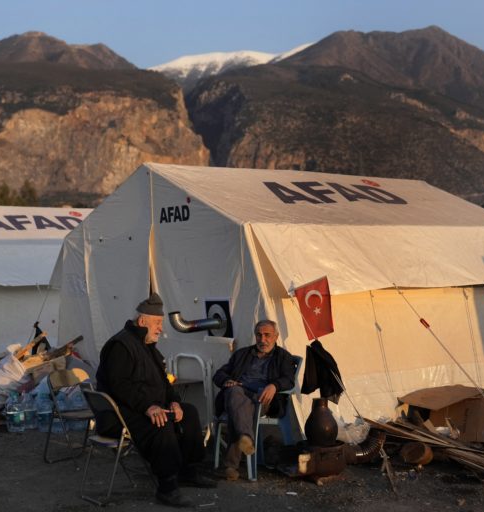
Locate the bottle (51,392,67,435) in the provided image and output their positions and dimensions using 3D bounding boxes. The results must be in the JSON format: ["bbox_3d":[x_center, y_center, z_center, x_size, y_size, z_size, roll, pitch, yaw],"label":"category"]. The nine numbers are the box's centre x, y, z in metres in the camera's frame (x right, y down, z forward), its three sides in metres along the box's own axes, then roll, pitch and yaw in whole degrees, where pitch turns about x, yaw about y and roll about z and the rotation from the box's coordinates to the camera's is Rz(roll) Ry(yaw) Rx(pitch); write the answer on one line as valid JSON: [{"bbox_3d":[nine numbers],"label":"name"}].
[{"bbox_3d":[-1.584,1.362,8.486,0.158,0.330,0.158,0,1,0],"label":"bottle"}]

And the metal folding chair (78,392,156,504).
[{"bbox_3d":[-0.840,1.265,6.680,0.490,0.770,0.440,-1,1,-35],"label":"metal folding chair"}]

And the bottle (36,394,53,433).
[{"bbox_3d":[-1.702,1.362,8.515,0.158,0.330,0.158,0,1,0],"label":"bottle"}]

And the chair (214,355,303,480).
[{"bbox_3d":[0.130,1.205,7.450,0.550,0.850,0.560,1,1,41],"label":"chair"}]

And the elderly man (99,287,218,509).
[{"bbox_3d":[-0.555,0.895,6.340,0.740,1.310,0.580,0,1,-7],"label":"elderly man"}]

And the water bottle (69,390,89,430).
[{"bbox_3d":[-1.433,1.361,8.616,0.158,0.330,0.158,0,1,0],"label":"water bottle"}]

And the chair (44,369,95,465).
[{"bbox_3d":[-1.340,1.260,7.920,0.440,0.750,0.490,-1,1,-41],"label":"chair"}]

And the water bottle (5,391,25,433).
[{"bbox_3d":[-1.962,1.362,8.515,0.158,0.330,0.158,0,1,0],"label":"water bottle"}]

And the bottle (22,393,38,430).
[{"bbox_3d":[-1.867,1.360,8.675,0.158,0.330,0.158,0,1,0],"label":"bottle"}]

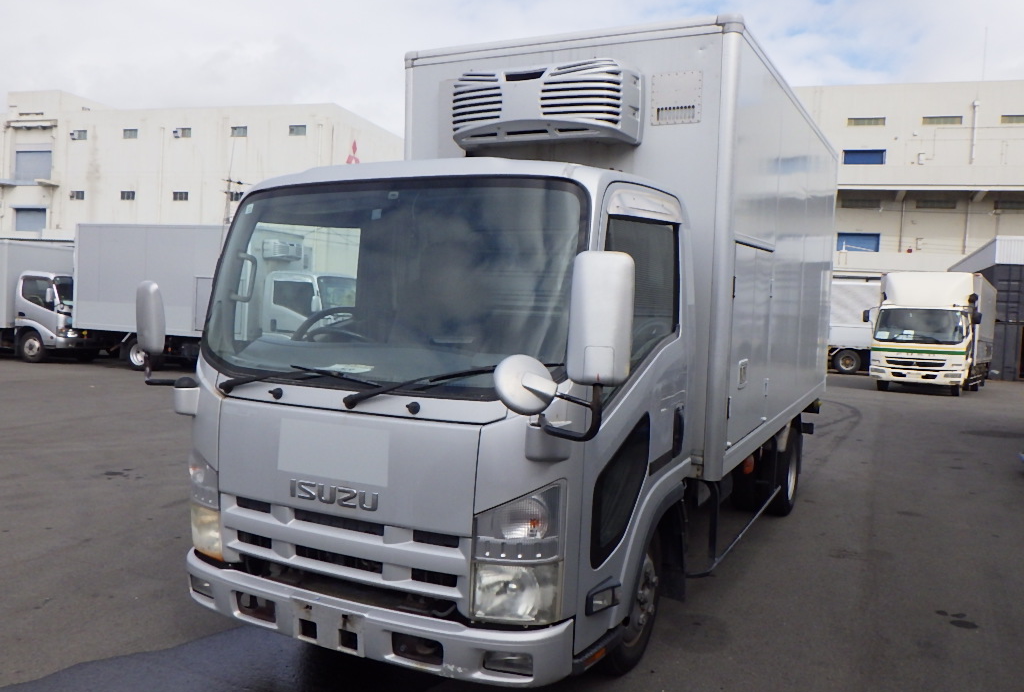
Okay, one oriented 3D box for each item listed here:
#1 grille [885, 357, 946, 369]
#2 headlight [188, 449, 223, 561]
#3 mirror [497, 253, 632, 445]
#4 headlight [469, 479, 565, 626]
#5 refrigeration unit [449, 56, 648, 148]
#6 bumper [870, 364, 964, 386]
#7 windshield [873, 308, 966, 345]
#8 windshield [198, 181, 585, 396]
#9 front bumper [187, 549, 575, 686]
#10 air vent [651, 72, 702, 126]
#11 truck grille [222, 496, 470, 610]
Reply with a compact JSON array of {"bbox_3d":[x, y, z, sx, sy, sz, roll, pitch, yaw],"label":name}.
[{"bbox_3d":[10.439,0.426,21.442,1.460,0.240,0.120,4,2,33],"label":"grille"},{"bbox_3d":[-1.239,0.600,3.417,0.278,0.505,0.202,4,5,27],"label":"headlight"},{"bbox_3d":[0.158,-0.008,2.418,0.369,0.556,0.222,4,5,27],"label":"mirror"},{"bbox_3d":[0.027,0.680,2.771,0.278,0.505,0.202,4,5,27],"label":"headlight"},{"bbox_3d":[0.165,-1.256,4.369,1.000,0.404,0.293,4,5,27],"label":"refrigeration unit"},{"bbox_3d":[10.593,0.764,21.593,2.200,0.370,0.400,4,2,33],"label":"bumper"},{"bbox_3d":[10.754,-0.506,21.801,2.120,0.880,0.300,4,-6,33],"label":"windshield"},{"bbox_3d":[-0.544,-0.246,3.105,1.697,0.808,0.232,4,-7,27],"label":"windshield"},{"bbox_3d":[-0.623,0.974,3.102,1.768,0.242,0.252,4,5,27],"label":"front bumper"},{"bbox_3d":[0.826,-1.252,4.180,0.260,0.259,0.030,4,5,27],"label":"air vent"},{"bbox_3d":[-0.636,0.741,3.048,1.141,0.268,0.131,4,5,27],"label":"truck grille"}]

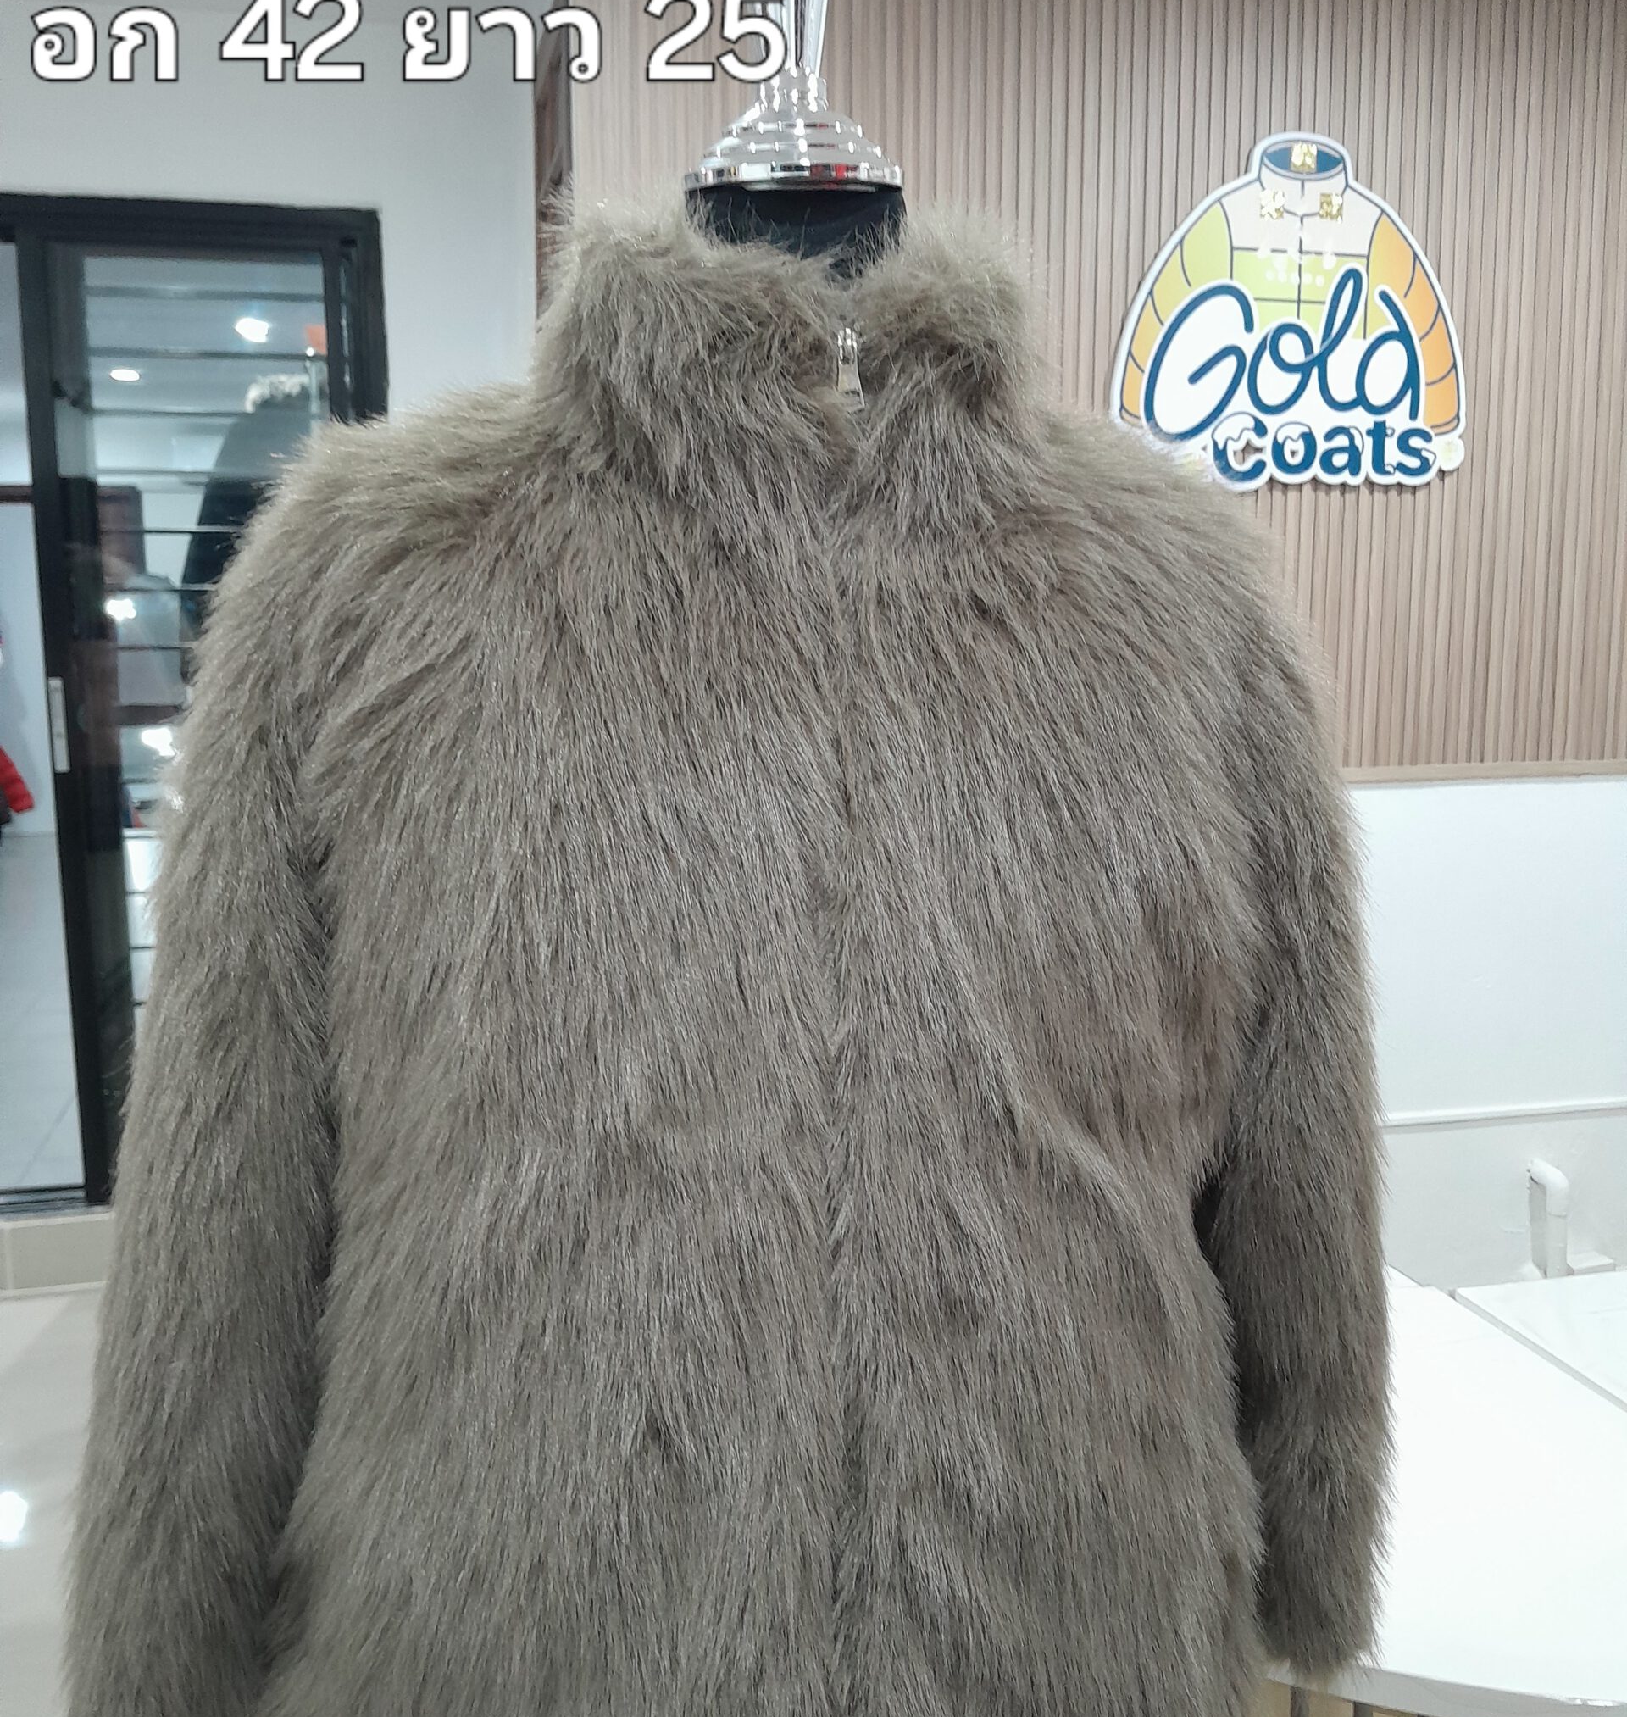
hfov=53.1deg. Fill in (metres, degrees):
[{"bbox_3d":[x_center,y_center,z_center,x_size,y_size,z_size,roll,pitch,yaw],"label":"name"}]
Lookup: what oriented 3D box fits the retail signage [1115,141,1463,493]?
[{"bbox_3d":[0.895,-1.004,3.004,0.732,0.628,0.035,-2,9,-14],"label":"retail signage"}]

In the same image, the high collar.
[{"bbox_3d":[-0.012,-0.232,0.785,0.235,0.150,0.210,-1,7,-13],"label":"high collar"}]

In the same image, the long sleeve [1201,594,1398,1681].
[{"bbox_3d":[0.250,0.150,0.880,0.120,0.575,0.150,-1,7,-13],"label":"long sleeve"}]

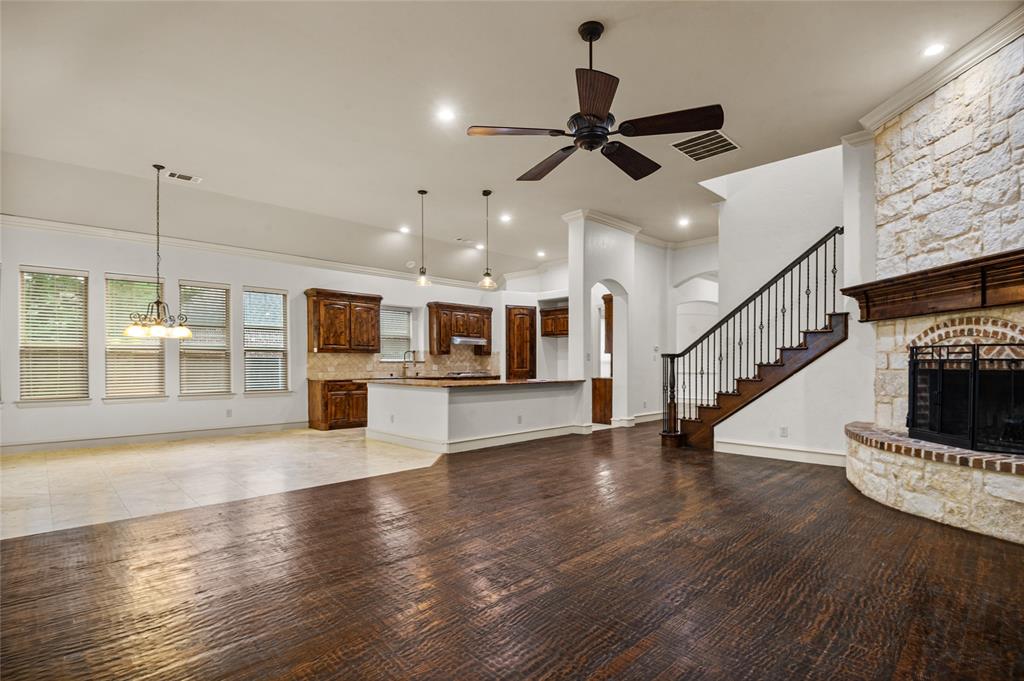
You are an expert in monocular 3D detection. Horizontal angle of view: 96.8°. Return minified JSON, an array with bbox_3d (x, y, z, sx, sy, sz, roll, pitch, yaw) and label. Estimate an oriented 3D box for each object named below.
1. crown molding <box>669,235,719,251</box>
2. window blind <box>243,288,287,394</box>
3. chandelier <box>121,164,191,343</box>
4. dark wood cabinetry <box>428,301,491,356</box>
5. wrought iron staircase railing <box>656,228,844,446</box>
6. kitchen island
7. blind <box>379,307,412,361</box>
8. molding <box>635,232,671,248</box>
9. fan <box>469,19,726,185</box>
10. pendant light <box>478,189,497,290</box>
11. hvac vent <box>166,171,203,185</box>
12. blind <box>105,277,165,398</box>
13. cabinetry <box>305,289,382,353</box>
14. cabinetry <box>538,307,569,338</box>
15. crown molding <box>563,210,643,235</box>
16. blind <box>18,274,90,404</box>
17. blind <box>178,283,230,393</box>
[{"bbox_3d":[3.713,-1.986,9.229,0.120,0.140,0.966,3,-4,-44],"label":"crown molding"},{"bbox_3d":[-4.324,-0.002,7.999,0.697,1.803,0.060,2,-3,-41],"label":"window blind"},{"bbox_3d":[-4.554,-1.137,5.841,0.729,2.229,0.729,0,-1,0],"label":"chandelier"},{"bbox_3d":[-1.173,-0.241,10.452,1.558,1.113,0.374,1,-2,-43],"label":"dark wood cabinetry"},{"bbox_3d":[3.033,0.057,5.932,2.128,2.726,0.217,-1,-2,43],"label":"wrought iron staircase railing"},{"bbox_3d":[-0.540,1.091,7.580,2.800,0.920,2.080,2,-4,-42],"label":"kitchen island"},{"bbox_3d":[-2.625,-0.142,9.956,0.947,1.095,0.069,1,-2,-42],"label":"blind"},{"bbox_3d":[2.978,-2.058,9.404,1.364,0.138,0.118,1,-2,-42],"label":"molding"},{"bbox_3d":[0.560,-1.863,3.347,1.630,0.966,1.600,0,-3,0],"label":"fan"},{"bbox_3d":[-0.360,-1.451,6.646,0.250,1.448,0.250,0,-3,0],"label":"pendant light"},{"bbox_3d":[-4.458,-2.187,6.177,0.380,0.030,0.200,2,-3,-41],"label":"hvac vent"},{"bbox_3d":[-5.664,-0.061,6.853,0.706,1.812,0.060,2,-3,-41],"label":"blind"},{"bbox_3d":[-3.195,-0.331,8.720,1.334,1.135,0.400,2,-3,-41],"label":"cabinetry"},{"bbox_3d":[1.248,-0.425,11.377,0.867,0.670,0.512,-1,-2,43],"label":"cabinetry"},{"bbox_3d":[1.660,-2.153,8.297,1.680,0.148,0.512,1,-2,-42],"label":"crown molding"},{"bbox_3d":[-6.315,-0.084,6.295,0.689,1.790,0.060,2,-3,-41],"label":"blind"},{"bbox_3d":[-4.969,-0.041,7.367,0.690,1.793,0.069,1,-2,-42],"label":"blind"}]

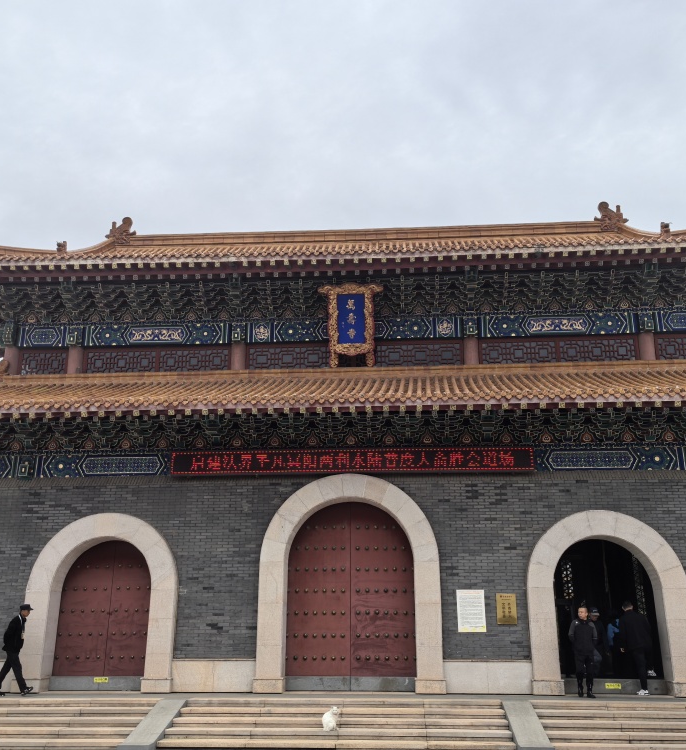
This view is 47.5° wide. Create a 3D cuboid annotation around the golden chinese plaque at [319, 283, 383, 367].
[{"bbox_3d":[0.217,-1.268,19.942,1.650,2.154,0.280,-1,-2,4],"label":"golden chinese plaque"}]

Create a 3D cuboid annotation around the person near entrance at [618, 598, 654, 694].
[{"bbox_3d":[5.991,5.609,15.975,0.640,1.760,0.600,1,-17,-4],"label":"person near entrance"}]

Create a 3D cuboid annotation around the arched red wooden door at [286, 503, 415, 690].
[{"bbox_3d":[0.163,4.742,16.940,2.820,3.922,0.180,-1,-17,4],"label":"arched red wooden door"}]

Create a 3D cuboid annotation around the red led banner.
[{"bbox_3d":[0.165,1.925,17.227,7.987,0.538,0.140,-1,-17,4],"label":"red led banner"}]

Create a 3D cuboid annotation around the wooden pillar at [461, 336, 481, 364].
[{"bbox_3d":[3.339,-0.568,20.175,0.372,0.836,0.372,-1,-17,4],"label":"wooden pillar"}]

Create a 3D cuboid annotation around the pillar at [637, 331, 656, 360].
[{"bbox_3d":[7.787,-0.637,19.893,0.399,0.847,0.399,-1,-17,4],"label":"pillar"}]

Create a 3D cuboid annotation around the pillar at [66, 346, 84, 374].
[{"bbox_3d":[-7.147,-0.326,20.845,0.404,0.852,0.404,-1,-17,4],"label":"pillar"}]

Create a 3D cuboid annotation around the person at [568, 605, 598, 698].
[{"bbox_3d":[4.777,5.496,15.519,0.580,1.710,0.420,-3,-17,8],"label":"person"}]

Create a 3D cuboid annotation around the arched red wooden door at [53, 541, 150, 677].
[{"bbox_3d":[-5.126,5.108,17.185,2.120,2.866,0.160,-1,-17,4],"label":"arched red wooden door"}]

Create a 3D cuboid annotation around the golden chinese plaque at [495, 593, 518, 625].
[{"bbox_3d":[3.389,4.839,16.118,0.392,0.607,0.030,-1,-17,4],"label":"golden chinese plaque"}]

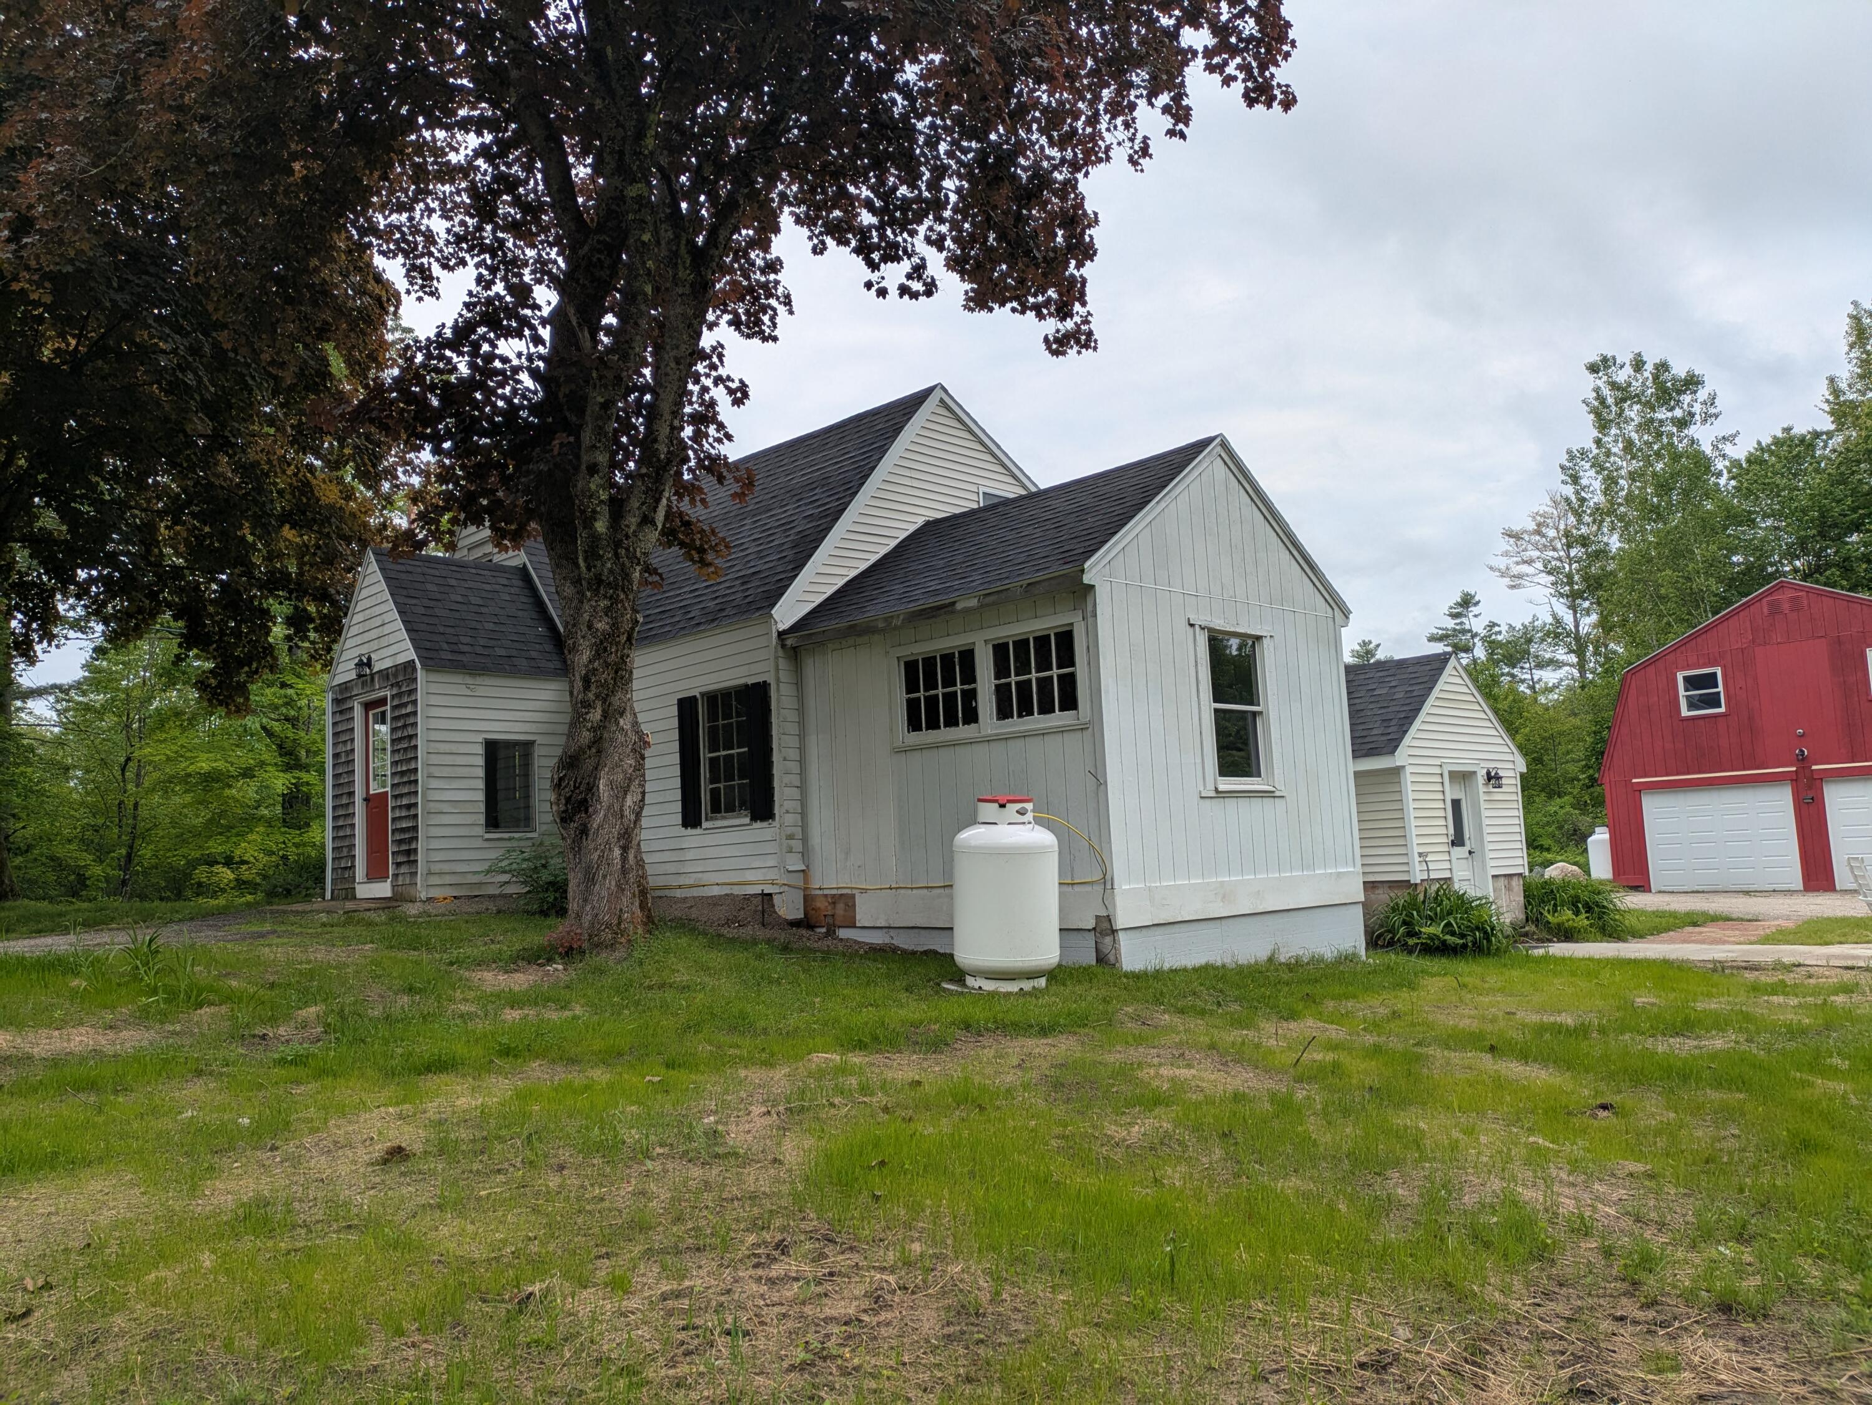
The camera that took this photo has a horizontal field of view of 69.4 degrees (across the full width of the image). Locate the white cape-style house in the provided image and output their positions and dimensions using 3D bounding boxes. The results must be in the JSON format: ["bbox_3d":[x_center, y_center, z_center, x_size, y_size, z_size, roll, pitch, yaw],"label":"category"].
[{"bbox_3d":[-1.184,-0.127,16.537,12.161,6.314,9.470,-9,-9,44],"label":"white cape-style house"}]

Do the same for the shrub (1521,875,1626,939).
[{"bbox_3d":[7.405,2.338,15.842,1.250,0.750,1.200,-5,-7,24],"label":"shrub"}]

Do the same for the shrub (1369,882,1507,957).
[{"bbox_3d":[5.118,2.160,13.785,1.350,0.680,1.200,-5,-7,20],"label":"shrub"}]

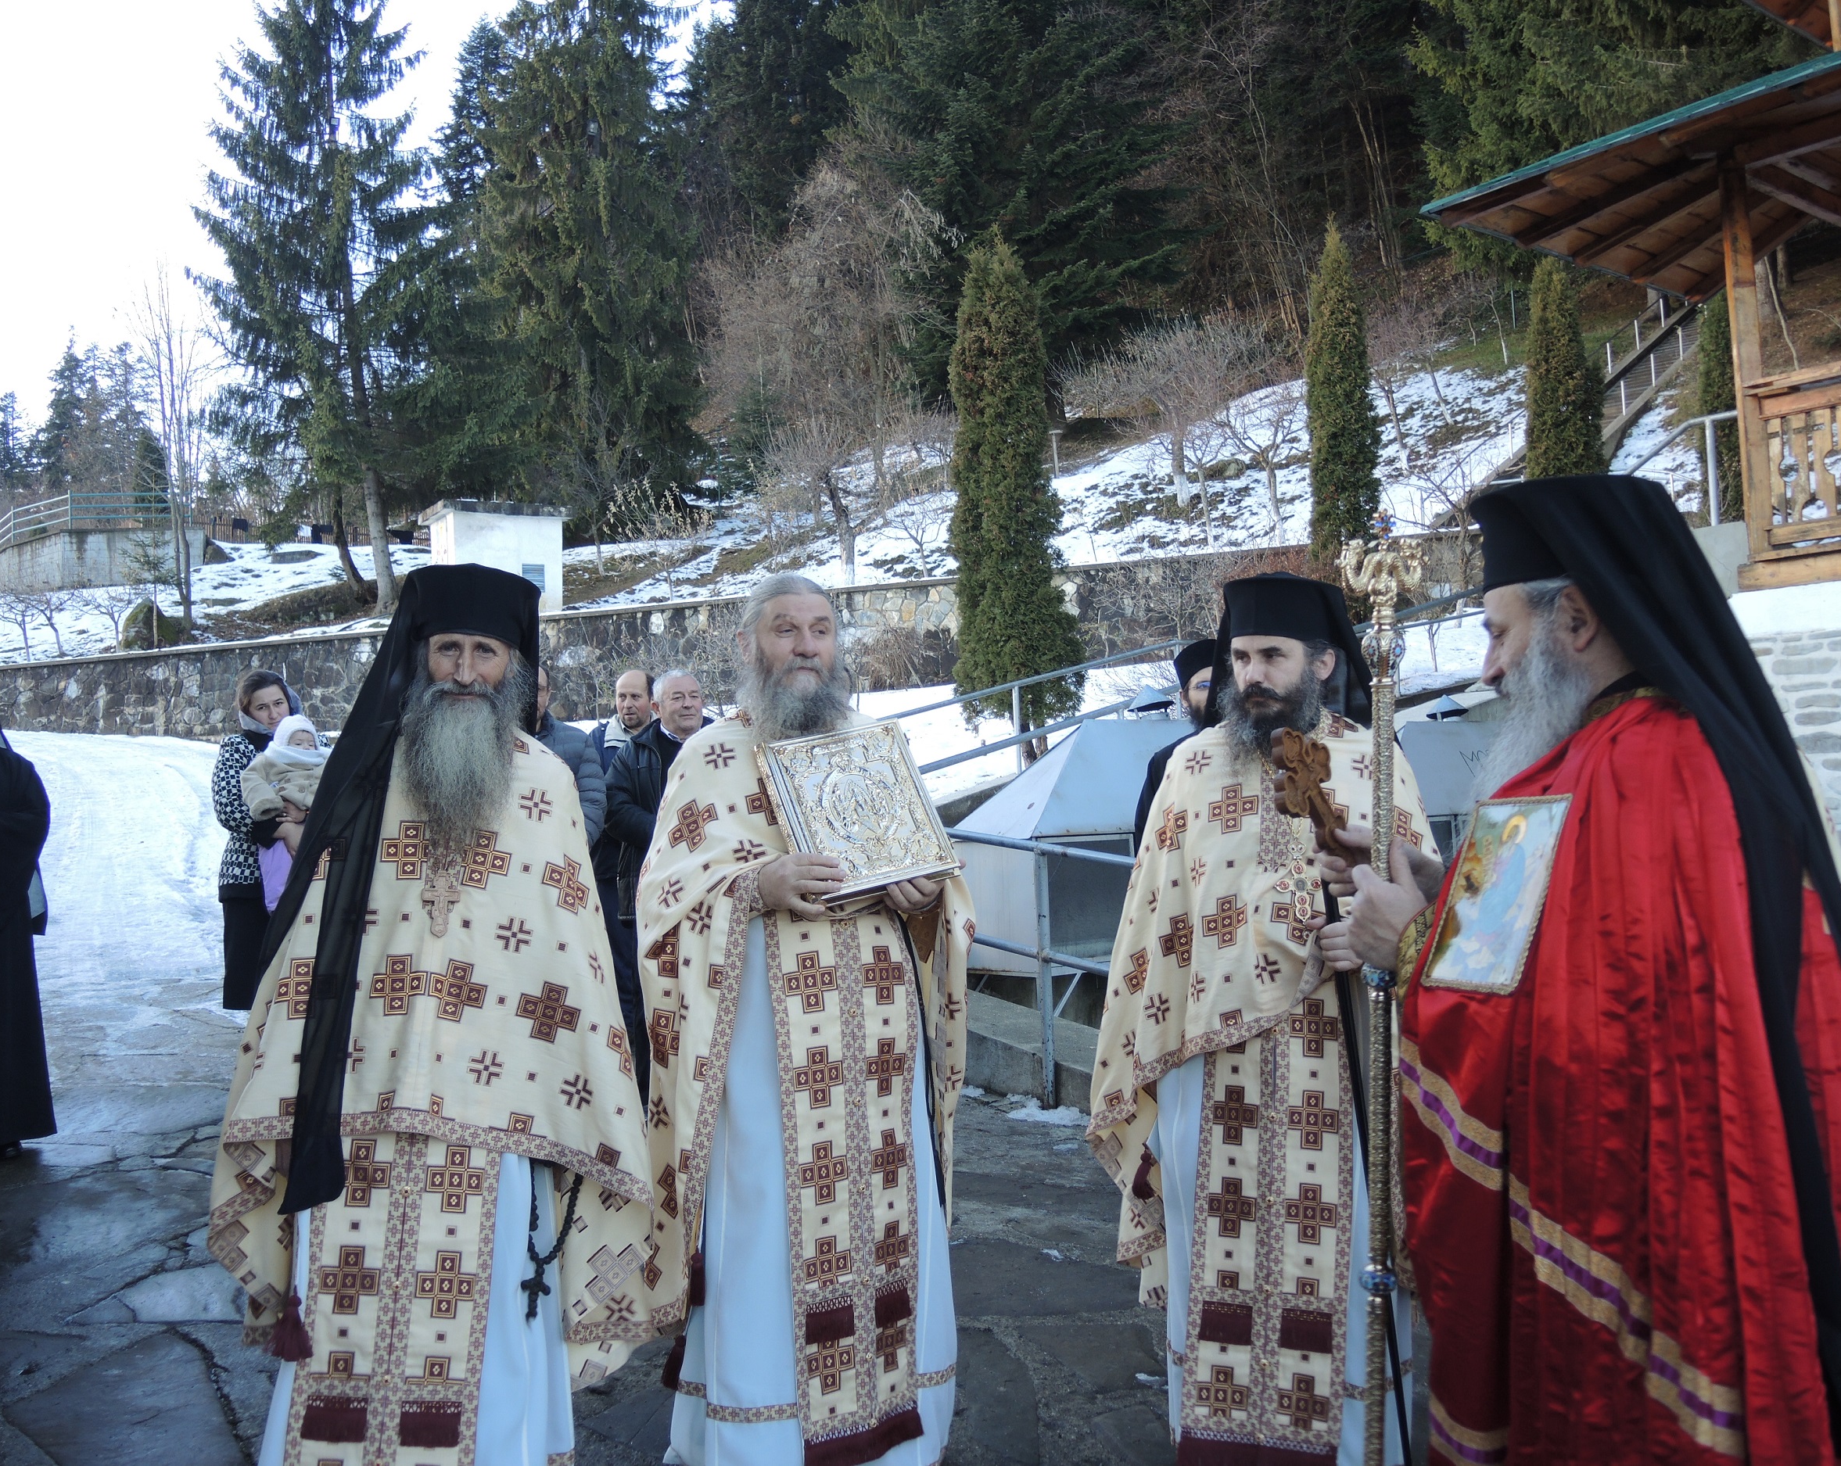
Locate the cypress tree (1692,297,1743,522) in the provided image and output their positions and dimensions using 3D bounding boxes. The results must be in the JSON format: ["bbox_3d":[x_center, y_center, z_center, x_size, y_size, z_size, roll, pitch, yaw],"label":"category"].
[{"bbox_3d":[12.737,-5.058,25.000,0.950,4.600,0.950,-2,-4,0],"label":"cypress tree"}]

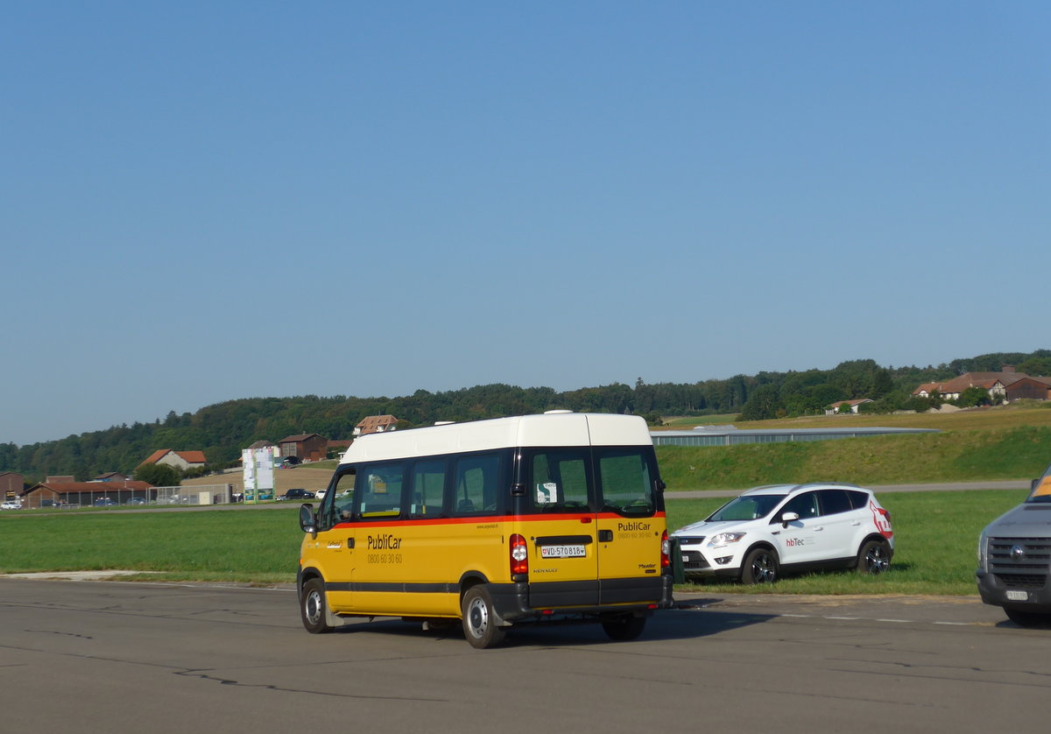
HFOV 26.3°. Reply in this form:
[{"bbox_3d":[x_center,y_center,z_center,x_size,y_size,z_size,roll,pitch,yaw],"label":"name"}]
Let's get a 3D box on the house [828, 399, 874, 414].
[{"bbox_3d":[93.636,11.482,643.118,10.000,4.600,12.000,0,-4,-22],"label":"house"}]

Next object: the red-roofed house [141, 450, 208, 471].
[{"bbox_3d":[-95.554,25.887,612.045,16.500,6.700,12.000,0,-4,-24],"label":"red-roofed house"}]

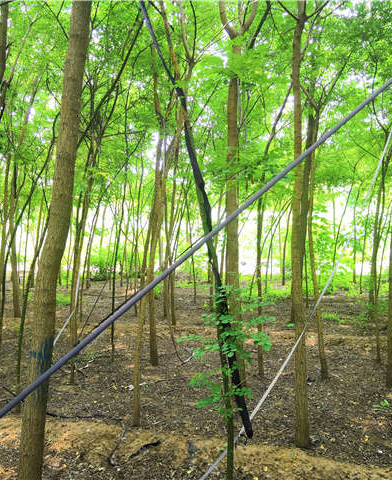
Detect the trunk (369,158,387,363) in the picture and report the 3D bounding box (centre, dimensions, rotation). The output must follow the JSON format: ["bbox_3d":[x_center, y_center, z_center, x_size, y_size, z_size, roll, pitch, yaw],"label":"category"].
[{"bbox_3d":[2.625,0.296,7.200,0.220,2.950,0.190,0,-3,0],"label":"trunk"}]

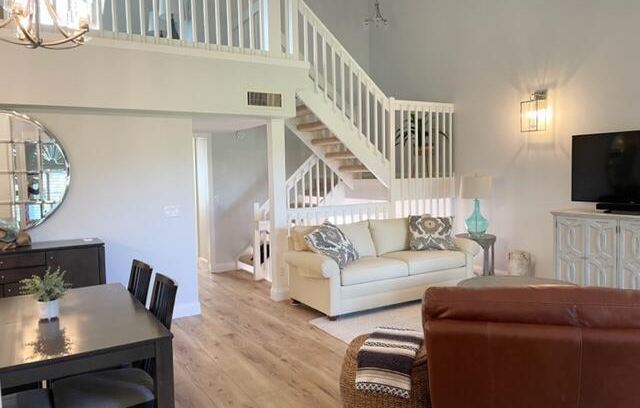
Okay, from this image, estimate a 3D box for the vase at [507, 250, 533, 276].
[{"bbox_3d":[2.530,0.825,6.101,0.310,0.400,0.310,-3,4,-31],"label":"vase"}]

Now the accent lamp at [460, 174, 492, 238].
[{"bbox_3d":[2.017,0.023,6.196,0.410,0.810,0.410,-3,4,-31],"label":"accent lamp"}]

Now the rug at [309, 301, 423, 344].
[{"bbox_3d":[1.604,1.145,4.451,2.600,0.020,2.300,-3,4,-31],"label":"rug"}]

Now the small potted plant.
[{"bbox_3d":[-1.411,0.456,2.479,0.230,0.275,0.220,-3,4,-31],"label":"small potted plant"}]

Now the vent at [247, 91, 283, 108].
[{"bbox_3d":[-0.569,-1.093,5.023,0.410,0.165,0.030,-3,4,-31],"label":"vent"}]

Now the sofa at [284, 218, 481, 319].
[{"bbox_3d":[0.763,0.640,5.689,2.270,0.900,0.940,-3,4,-31],"label":"sofa"}]

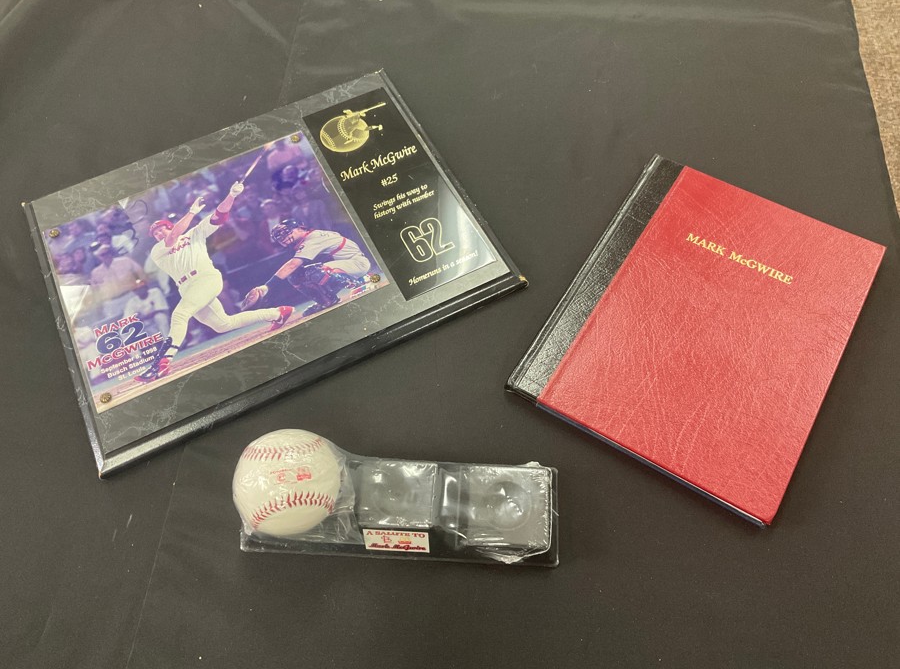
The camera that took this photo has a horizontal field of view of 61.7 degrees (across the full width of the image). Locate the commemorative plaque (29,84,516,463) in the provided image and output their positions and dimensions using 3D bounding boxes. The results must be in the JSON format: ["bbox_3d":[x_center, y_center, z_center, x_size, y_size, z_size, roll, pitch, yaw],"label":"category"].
[{"bbox_3d":[-0.170,-0.086,0.683,0.378,0.017,0.304,-25,62,-12],"label":"commemorative plaque"}]

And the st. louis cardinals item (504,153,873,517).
[{"bbox_3d":[0.211,-0.015,0.629,0.214,0.013,0.282,28,64,17],"label":"st. louis cardinals item"}]

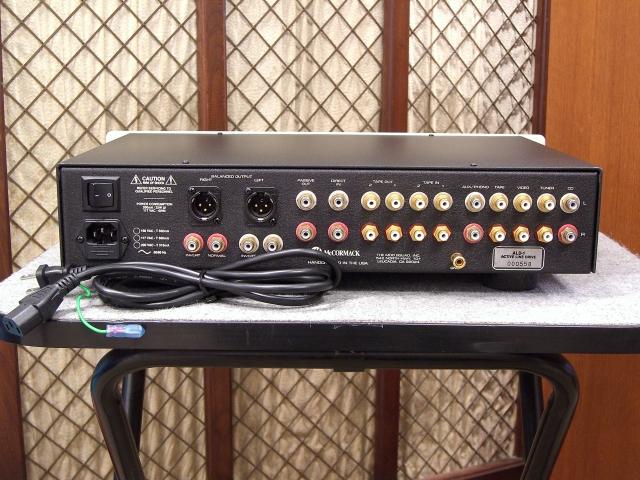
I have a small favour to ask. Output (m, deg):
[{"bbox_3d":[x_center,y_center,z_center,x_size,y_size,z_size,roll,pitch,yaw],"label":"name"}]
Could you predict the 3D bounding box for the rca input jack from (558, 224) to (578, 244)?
[{"bbox_3d":[0.199,-0.004,0.679,0.016,0.016,0.011,0,13,-1],"label":"rca input jack"}]

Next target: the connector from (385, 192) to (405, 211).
[{"bbox_3d":[0.060,-0.029,0.669,0.015,0.015,0.013,0,12,-1],"label":"connector"}]

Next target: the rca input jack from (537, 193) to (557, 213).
[{"bbox_3d":[0.181,-0.029,0.673,0.015,0.015,0.013,0,13,-1],"label":"rca input jack"}]

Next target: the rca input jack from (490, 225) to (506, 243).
[{"bbox_3d":[0.143,-0.004,0.678,0.015,0.015,0.013,0,13,-1],"label":"rca input jack"}]

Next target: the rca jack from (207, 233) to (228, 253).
[{"bbox_3d":[-0.083,0.004,0.679,0.016,0.016,0.011,0,13,-1],"label":"rca jack"}]

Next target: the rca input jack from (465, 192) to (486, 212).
[{"bbox_3d":[0.123,-0.029,0.671,0.016,0.016,0.011,0,12,-1],"label":"rca input jack"}]

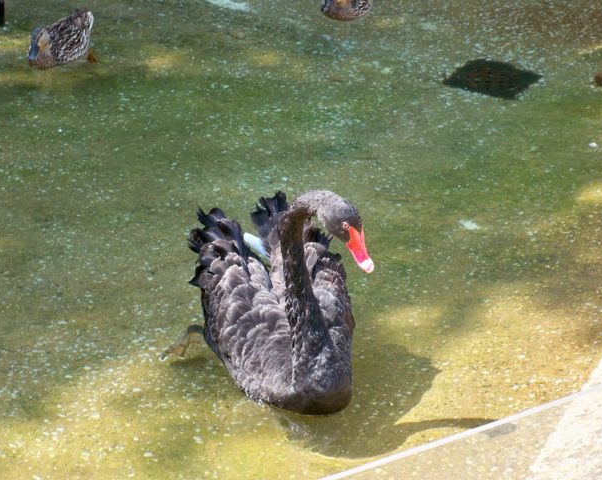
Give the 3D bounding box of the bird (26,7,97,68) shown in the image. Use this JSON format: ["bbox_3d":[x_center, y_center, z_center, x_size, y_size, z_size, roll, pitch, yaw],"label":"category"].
[{"bbox_3d":[-0.796,-0.673,6.455,0.160,0.175,0.380,10,28,20],"label":"bird"}]

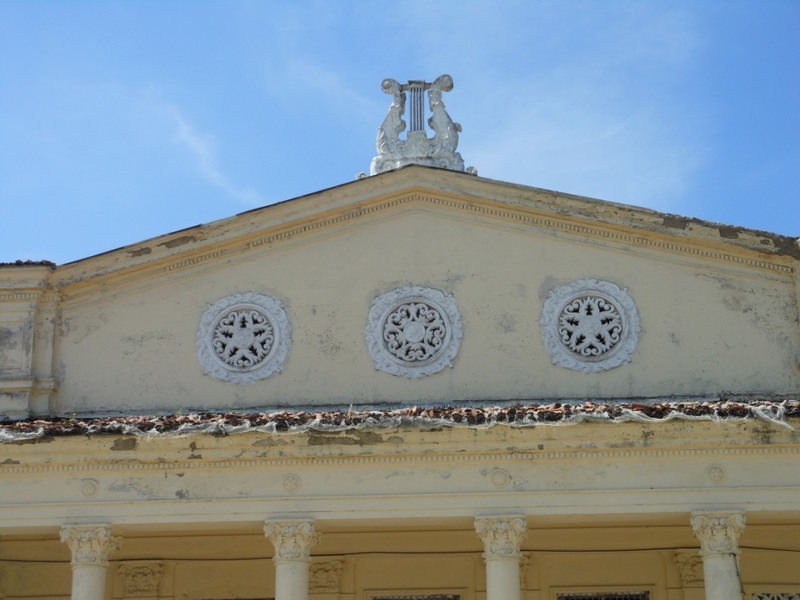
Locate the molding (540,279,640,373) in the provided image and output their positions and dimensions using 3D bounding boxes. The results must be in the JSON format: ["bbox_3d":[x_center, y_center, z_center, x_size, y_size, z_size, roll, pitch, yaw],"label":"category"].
[{"bbox_3d":[3.215,0.427,25.746,1.669,1.645,0.140,-2,-18,6],"label":"molding"}]

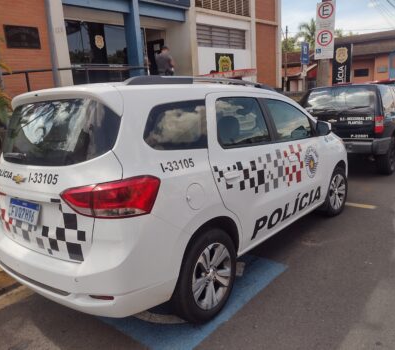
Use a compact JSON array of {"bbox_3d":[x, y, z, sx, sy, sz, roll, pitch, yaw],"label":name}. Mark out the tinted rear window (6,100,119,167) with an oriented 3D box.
[{"bbox_3d":[-1.005,-0.263,2.432,1.280,0.420,0.170,5,0,39],"label":"tinted rear window"}]

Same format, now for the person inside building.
[{"bbox_3d":[-0.837,-2.695,10.166,0.540,1.730,0.360,0,12,17],"label":"person inside building"}]

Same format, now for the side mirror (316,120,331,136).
[{"bbox_3d":[1.352,-0.502,3.909,0.180,0.155,0.120,5,14,39],"label":"side mirror"}]

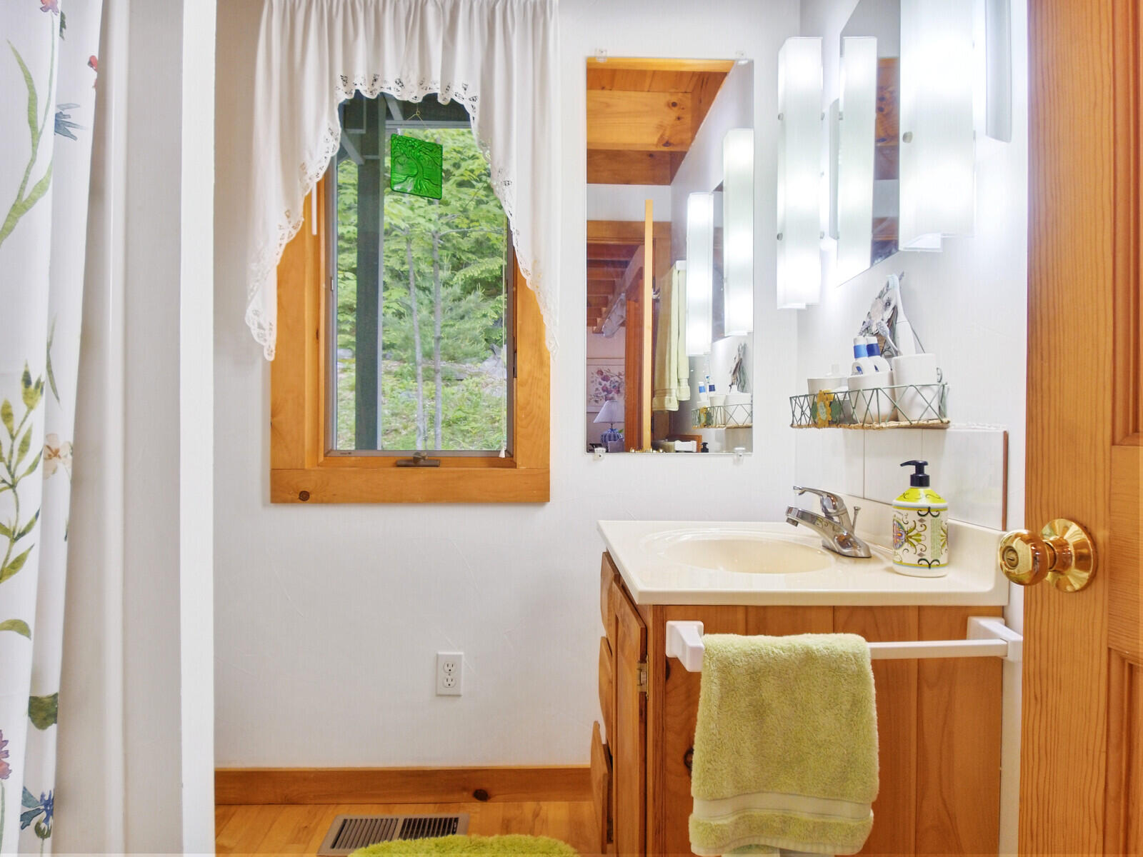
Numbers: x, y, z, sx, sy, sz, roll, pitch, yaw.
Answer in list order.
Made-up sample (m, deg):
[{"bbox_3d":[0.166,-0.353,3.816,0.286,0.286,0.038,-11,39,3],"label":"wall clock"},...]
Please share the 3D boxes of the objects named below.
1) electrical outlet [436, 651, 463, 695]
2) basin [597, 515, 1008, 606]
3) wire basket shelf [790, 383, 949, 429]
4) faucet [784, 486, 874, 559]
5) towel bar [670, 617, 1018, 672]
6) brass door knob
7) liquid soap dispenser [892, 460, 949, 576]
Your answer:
[{"bbox_3d":[-0.325,0.657,1.937,0.071,0.115,0.008,0,0,-1],"label":"electrical outlet"},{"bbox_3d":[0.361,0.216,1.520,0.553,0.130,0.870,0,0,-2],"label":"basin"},{"bbox_3d":[0.568,-0.034,1.430,0.120,0.068,0.460,0,0,-2],"label":"wire basket shelf"},{"bbox_3d":[0.507,0.180,1.450,0.138,0.127,0.150,0,0,-2],"label":"faucet"},{"bbox_3d":[0.395,0.314,1.072,0.498,0.058,0.080,-2,0,-1],"label":"towel bar"},{"bbox_3d":[0.421,0.115,0.655,0.062,0.066,0.066,0,0,-6],"label":"brass door knob"},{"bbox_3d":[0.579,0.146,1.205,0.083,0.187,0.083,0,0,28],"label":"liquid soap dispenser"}]

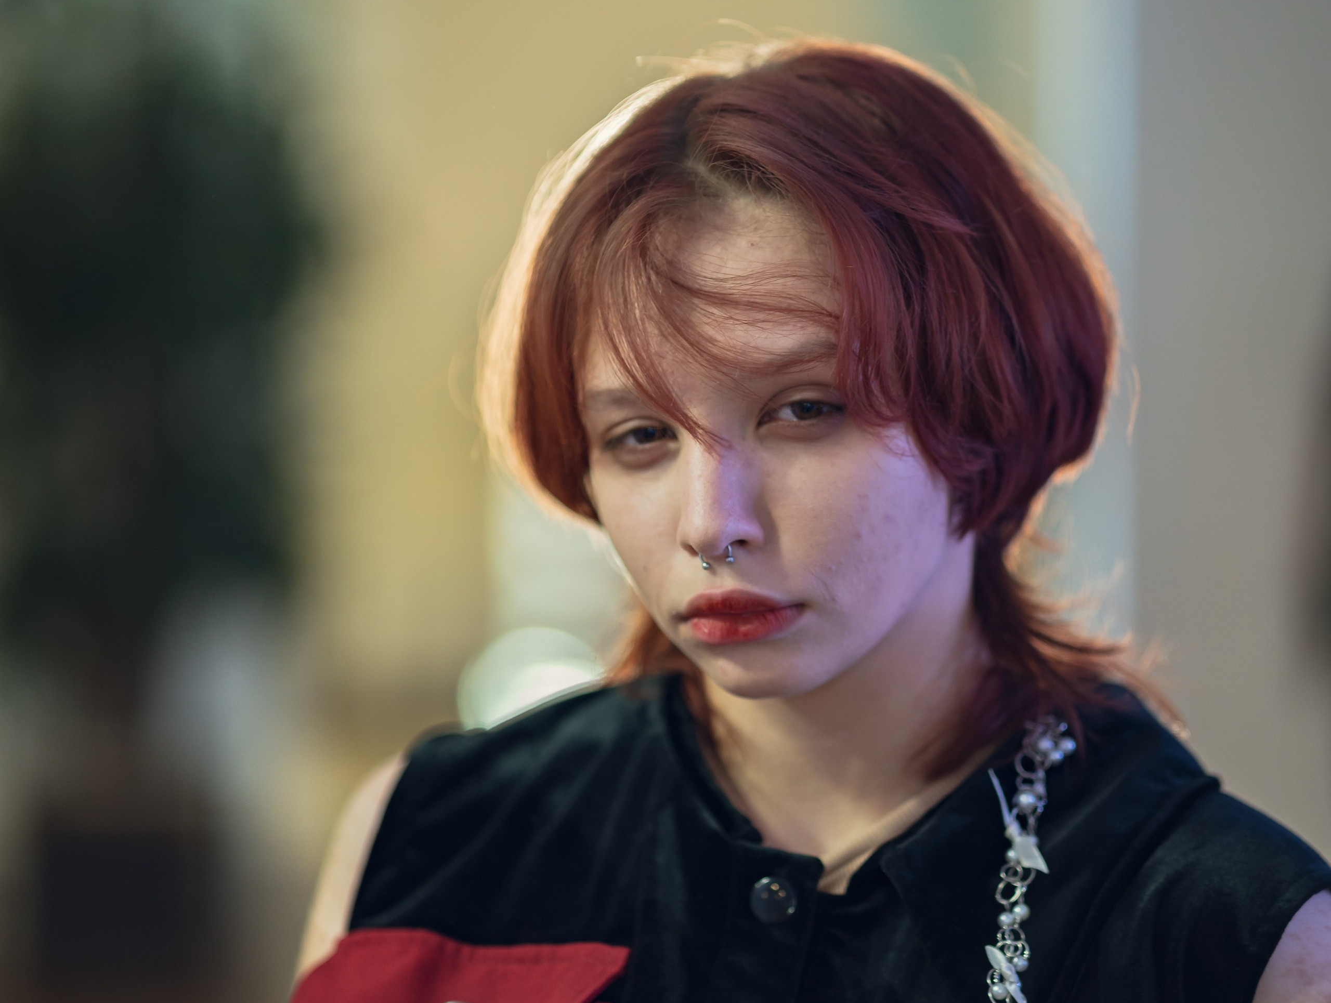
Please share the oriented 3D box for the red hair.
[{"bbox_3d":[0.056,-0.034,1.800,0.235,0.275,0.240,-3,7,21],"label":"red hair"}]

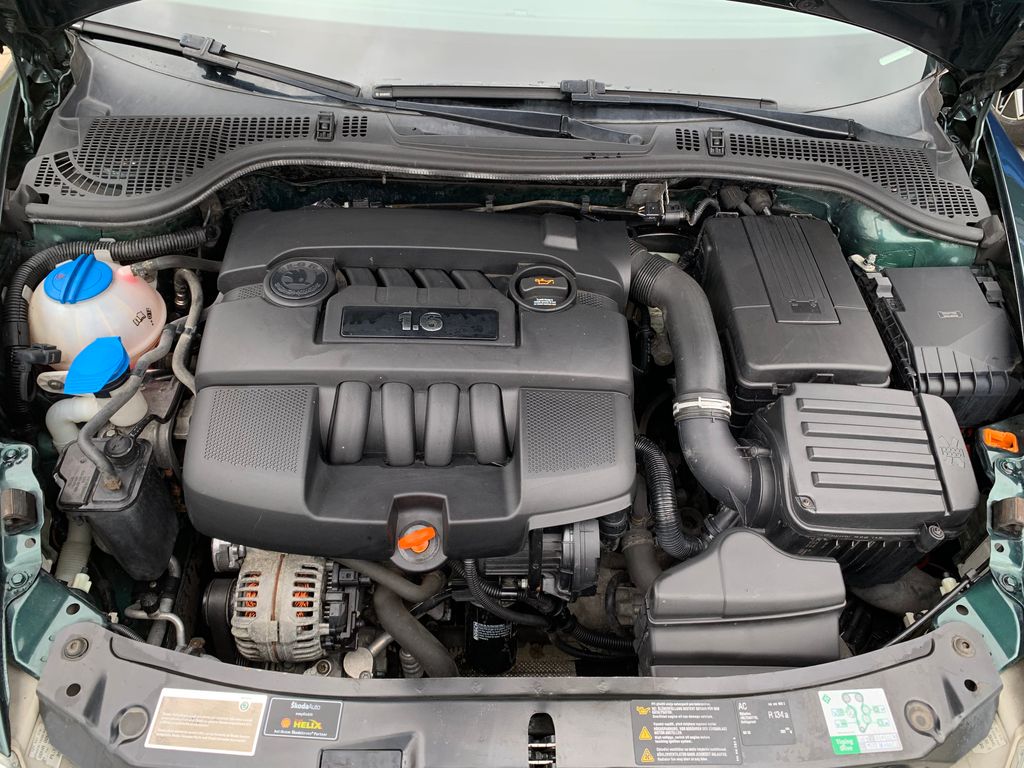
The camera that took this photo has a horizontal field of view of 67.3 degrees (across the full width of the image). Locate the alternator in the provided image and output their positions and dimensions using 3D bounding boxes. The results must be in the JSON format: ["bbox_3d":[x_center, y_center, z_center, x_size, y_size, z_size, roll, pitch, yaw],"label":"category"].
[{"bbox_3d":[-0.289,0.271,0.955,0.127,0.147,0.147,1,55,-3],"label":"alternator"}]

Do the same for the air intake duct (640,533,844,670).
[{"bbox_3d":[0.257,0.269,0.897,0.215,0.130,0.165,0,50,0],"label":"air intake duct"}]

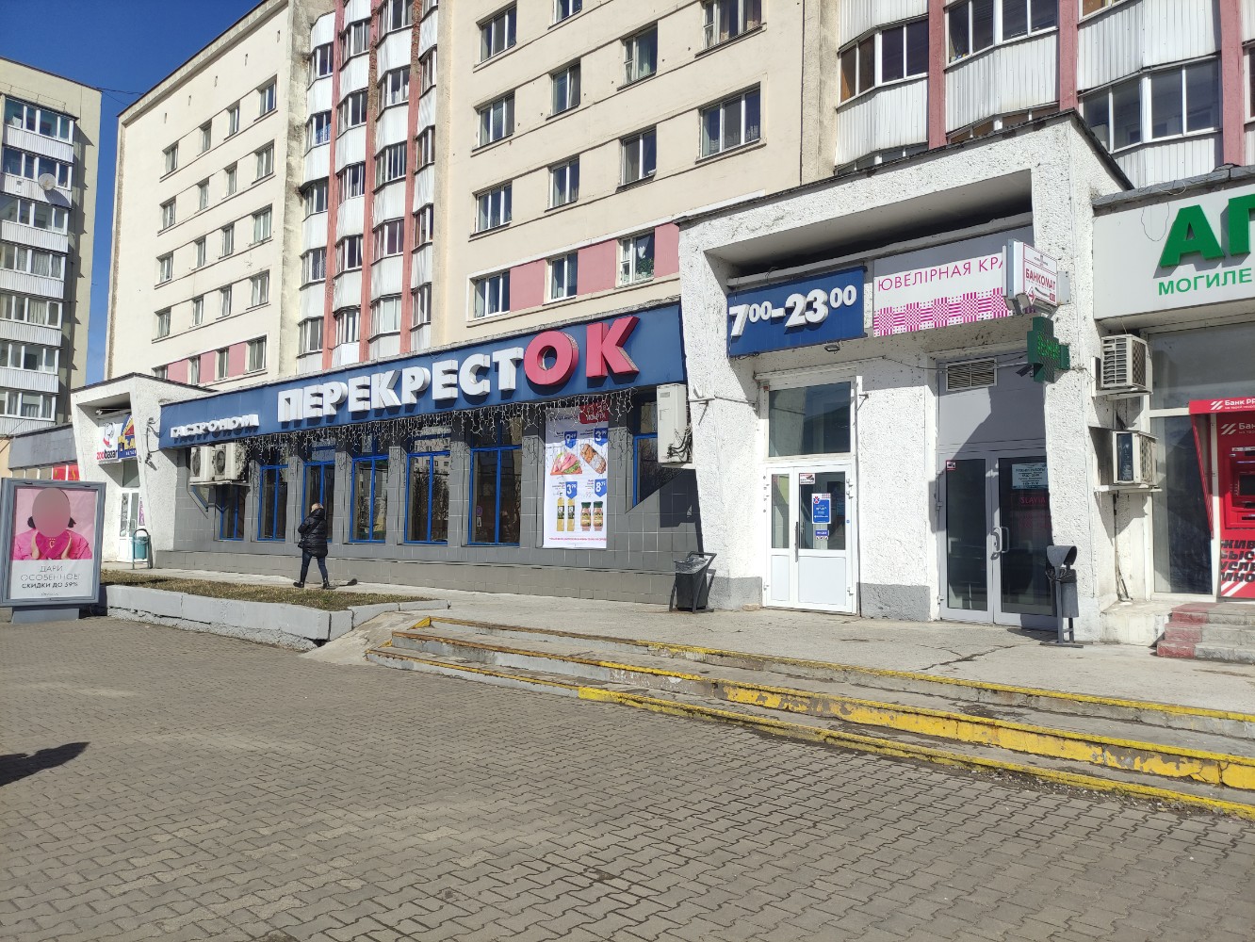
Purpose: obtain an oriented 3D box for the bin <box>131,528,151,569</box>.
[{"bbox_3d":[-14.345,2.308,26.763,0.325,1.146,0.458,-3,-6,42],"label":"bin"}]

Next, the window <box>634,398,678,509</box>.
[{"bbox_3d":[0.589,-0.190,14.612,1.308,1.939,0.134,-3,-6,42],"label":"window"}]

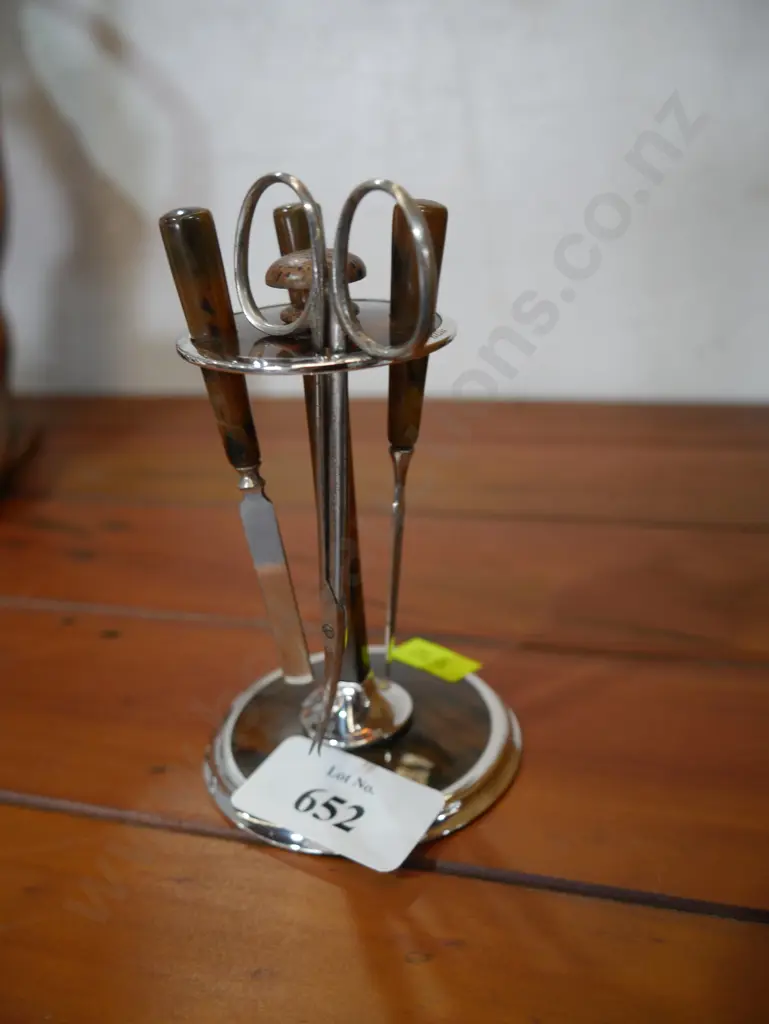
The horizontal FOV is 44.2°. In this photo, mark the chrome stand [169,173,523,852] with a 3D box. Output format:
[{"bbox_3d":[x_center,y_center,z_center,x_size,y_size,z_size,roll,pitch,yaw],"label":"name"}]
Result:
[{"bbox_3d":[-0.009,-0.004,0.184,0.069,0.119,0.069,-6,24,-3],"label":"chrome stand"}]

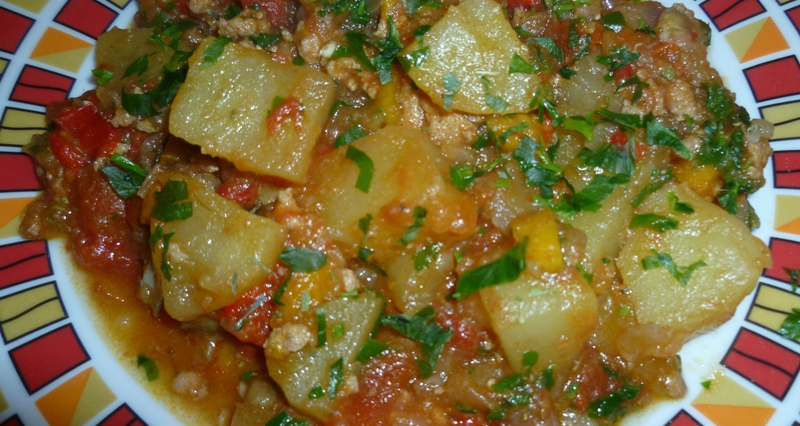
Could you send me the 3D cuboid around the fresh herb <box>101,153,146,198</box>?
[{"bbox_3d":[-0.065,-0.009,0.152,0.012,0.006,0.008,31,70,15],"label":"fresh herb"}]

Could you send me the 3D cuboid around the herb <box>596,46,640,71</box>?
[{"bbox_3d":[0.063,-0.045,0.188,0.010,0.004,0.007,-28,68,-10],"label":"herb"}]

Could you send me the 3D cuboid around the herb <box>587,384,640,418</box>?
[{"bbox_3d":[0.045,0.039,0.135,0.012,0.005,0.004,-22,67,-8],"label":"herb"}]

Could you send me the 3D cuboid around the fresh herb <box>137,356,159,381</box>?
[{"bbox_3d":[-0.066,0.041,0.170,0.008,0.003,0.003,39,73,17],"label":"fresh herb"}]

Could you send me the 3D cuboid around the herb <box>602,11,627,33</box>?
[{"bbox_3d":[0.064,-0.057,0.193,0.006,0.003,0.008,-5,66,0],"label":"herb"}]

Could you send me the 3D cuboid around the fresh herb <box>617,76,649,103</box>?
[{"bbox_3d":[0.066,-0.035,0.183,0.006,0.003,0.007,39,73,17],"label":"fresh herb"}]

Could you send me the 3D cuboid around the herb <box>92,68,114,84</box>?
[{"bbox_3d":[-0.090,-0.042,0.196,0.005,0.003,0.004,6,66,5],"label":"herb"}]

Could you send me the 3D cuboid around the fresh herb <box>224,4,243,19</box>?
[{"bbox_3d":[-0.044,-0.053,0.169,0.005,0.004,0.005,1,66,2],"label":"fresh herb"}]

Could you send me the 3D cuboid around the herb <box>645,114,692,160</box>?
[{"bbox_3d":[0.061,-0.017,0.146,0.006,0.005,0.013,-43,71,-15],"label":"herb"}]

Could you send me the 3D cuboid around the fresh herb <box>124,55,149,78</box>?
[{"bbox_3d":[-0.066,-0.037,0.163,0.004,0.004,0.008,34,71,16],"label":"fresh herb"}]

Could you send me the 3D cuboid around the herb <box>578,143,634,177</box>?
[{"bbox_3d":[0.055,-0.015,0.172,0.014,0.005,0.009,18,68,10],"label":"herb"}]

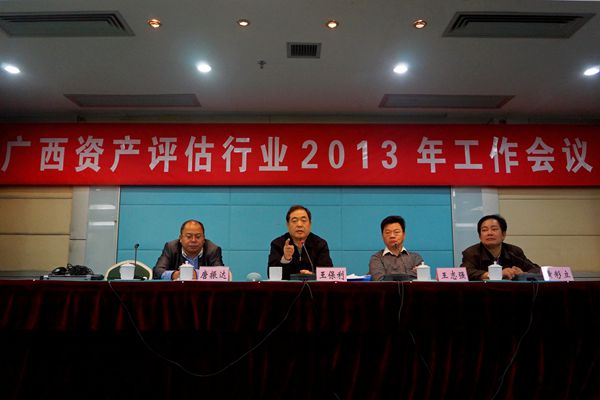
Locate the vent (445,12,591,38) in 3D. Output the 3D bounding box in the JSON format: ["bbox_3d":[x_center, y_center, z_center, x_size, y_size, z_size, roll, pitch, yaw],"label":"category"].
[{"bbox_3d":[1.434,-1.178,3.006,0.898,0.040,0.306,0,-10,0],"label":"vent"}]

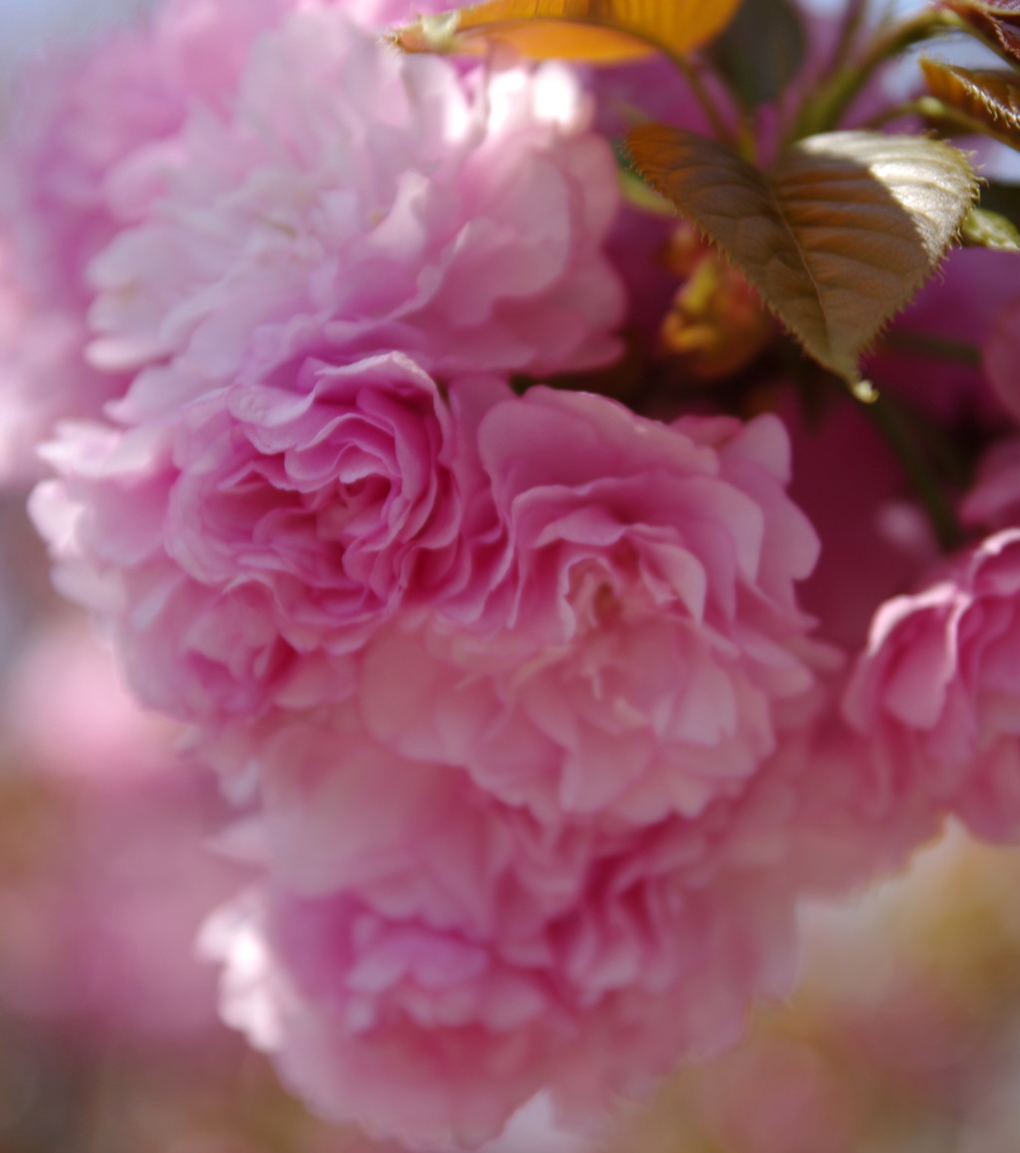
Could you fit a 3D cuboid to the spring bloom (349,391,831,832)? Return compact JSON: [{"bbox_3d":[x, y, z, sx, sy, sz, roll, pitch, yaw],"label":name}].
[{"bbox_3d":[0.009,0.004,0.457,0.048,0.044,0.034,0,13,-3],"label":"spring bloom"}]

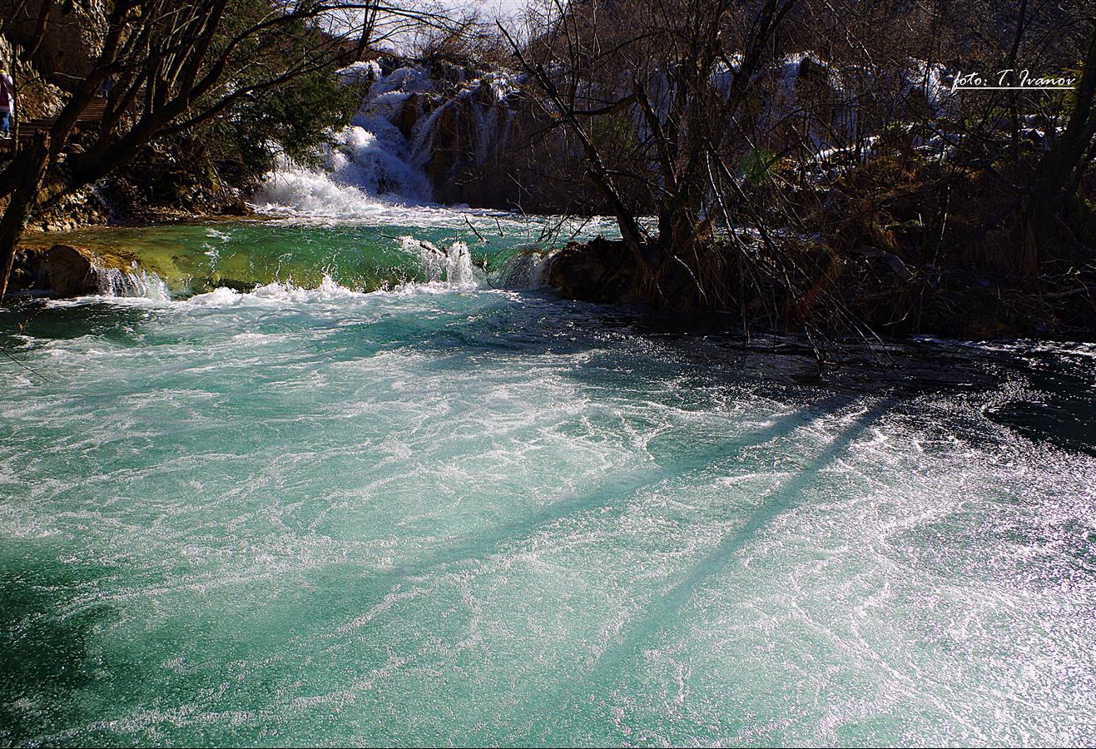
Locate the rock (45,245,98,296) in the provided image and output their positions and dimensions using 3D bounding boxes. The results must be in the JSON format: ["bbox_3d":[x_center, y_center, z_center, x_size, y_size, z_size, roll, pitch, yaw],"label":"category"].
[{"bbox_3d":[-6.752,-1.459,12.000,0.720,0.720,0.620,-4,16,-14],"label":"rock"}]

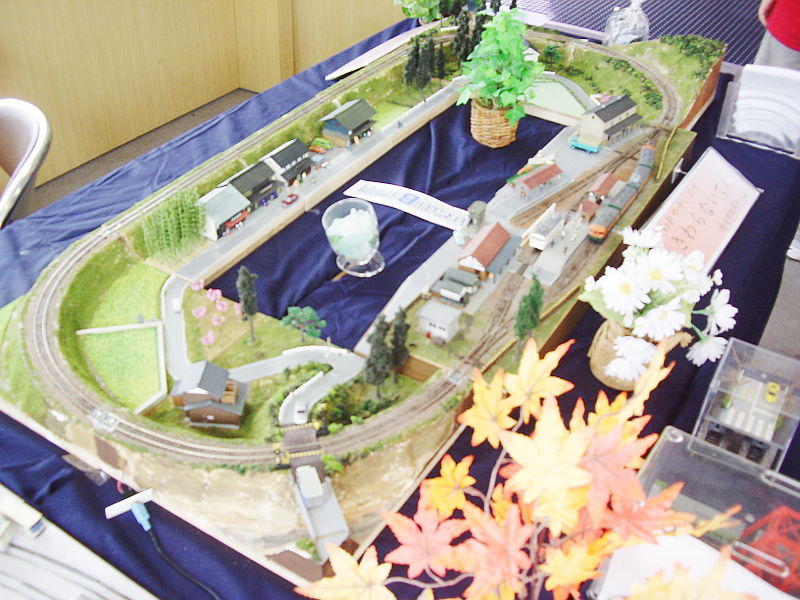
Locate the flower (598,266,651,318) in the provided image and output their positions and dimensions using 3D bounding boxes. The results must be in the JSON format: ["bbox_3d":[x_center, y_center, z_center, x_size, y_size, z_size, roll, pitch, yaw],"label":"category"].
[{"bbox_3d":[0.211,-0.008,0.827,0.047,0.047,0.018,9,1,12],"label":"flower"}]

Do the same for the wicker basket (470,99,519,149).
[{"bbox_3d":[0.149,-0.283,1.381,0.073,0.066,0.073,1,35,0],"label":"wicker basket"}]

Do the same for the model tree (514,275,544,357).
[{"bbox_3d":[0.144,0.020,0.980,0.033,0.115,0.034,21,41,22],"label":"model tree"}]

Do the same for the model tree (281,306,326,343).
[{"bbox_3d":[-0.115,0.031,1.042,0.051,0.049,0.047,2,37,-2],"label":"model tree"}]

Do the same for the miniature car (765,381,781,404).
[{"bbox_3d":[0.418,0.103,0.984,0.012,0.009,0.029,20,41,20],"label":"miniature car"}]

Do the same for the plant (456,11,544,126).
[{"bbox_3d":[0.147,-0.354,1.334,0.128,0.155,0.115,1,35,0],"label":"plant"}]

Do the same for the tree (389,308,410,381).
[{"bbox_3d":[-0.001,0.050,0.935,0.022,0.106,0.022,2,38,-1],"label":"tree"}]

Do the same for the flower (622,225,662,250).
[{"bbox_3d":[0.229,-0.058,0.834,0.040,0.018,0.036,1,20,0],"label":"flower"}]

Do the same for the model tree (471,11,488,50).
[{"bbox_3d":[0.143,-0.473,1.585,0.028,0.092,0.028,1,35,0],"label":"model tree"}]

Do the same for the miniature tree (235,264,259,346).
[{"bbox_3d":[-0.155,0.006,0.900,0.021,0.094,0.021,1,35,0],"label":"miniature tree"}]

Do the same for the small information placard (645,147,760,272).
[{"bbox_3d":[0.476,-0.142,1.356,0.107,0.012,0.297,44,46,4],"label":"small information placard"}]

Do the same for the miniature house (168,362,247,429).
[{"bbox_3d":[-0.195,0.098,0.904,0.072,0.048,0.049,4,38,1],"label":"miniature house"}]

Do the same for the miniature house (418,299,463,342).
[{"bbox_3d":[0.046,0.026,1.038,0.042,0.028,0.034,19,40,20],"label":"miniature house"}]

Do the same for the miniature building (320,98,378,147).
[{"bbox_3d":[-0.080,-0.284,1.397,0.061,0.047,0.072,22,42,22],"label":"miniature building"}]

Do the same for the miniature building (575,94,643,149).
[{"bbox_3d":[0.341,-0.289,1.407,0.057,0.048,0.096,31,46,31],"label":"miniature building"}]

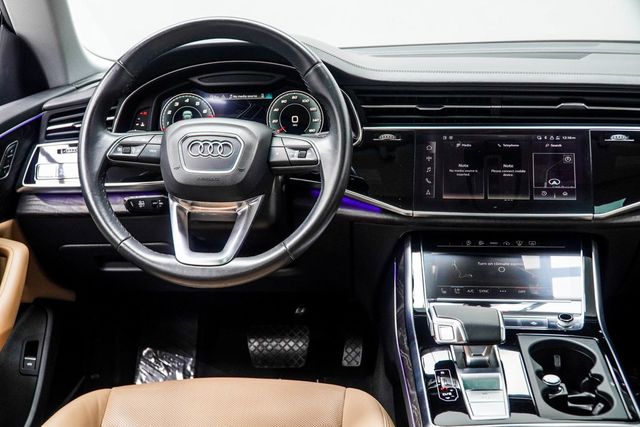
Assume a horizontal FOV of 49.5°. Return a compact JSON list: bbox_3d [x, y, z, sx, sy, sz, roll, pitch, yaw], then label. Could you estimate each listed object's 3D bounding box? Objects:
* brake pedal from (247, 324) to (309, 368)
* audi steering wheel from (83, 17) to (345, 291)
[{"bbox_3d":[-0.092,0.289,1.505,0.133,0.098,0.028,-1,-16,3],"label":"brake pedal"},{"bbox_3d":[-0.141,-0.084,0.964,0.375,0.375,0.100,2,-8,4],"label":"audi steering wheel"}]

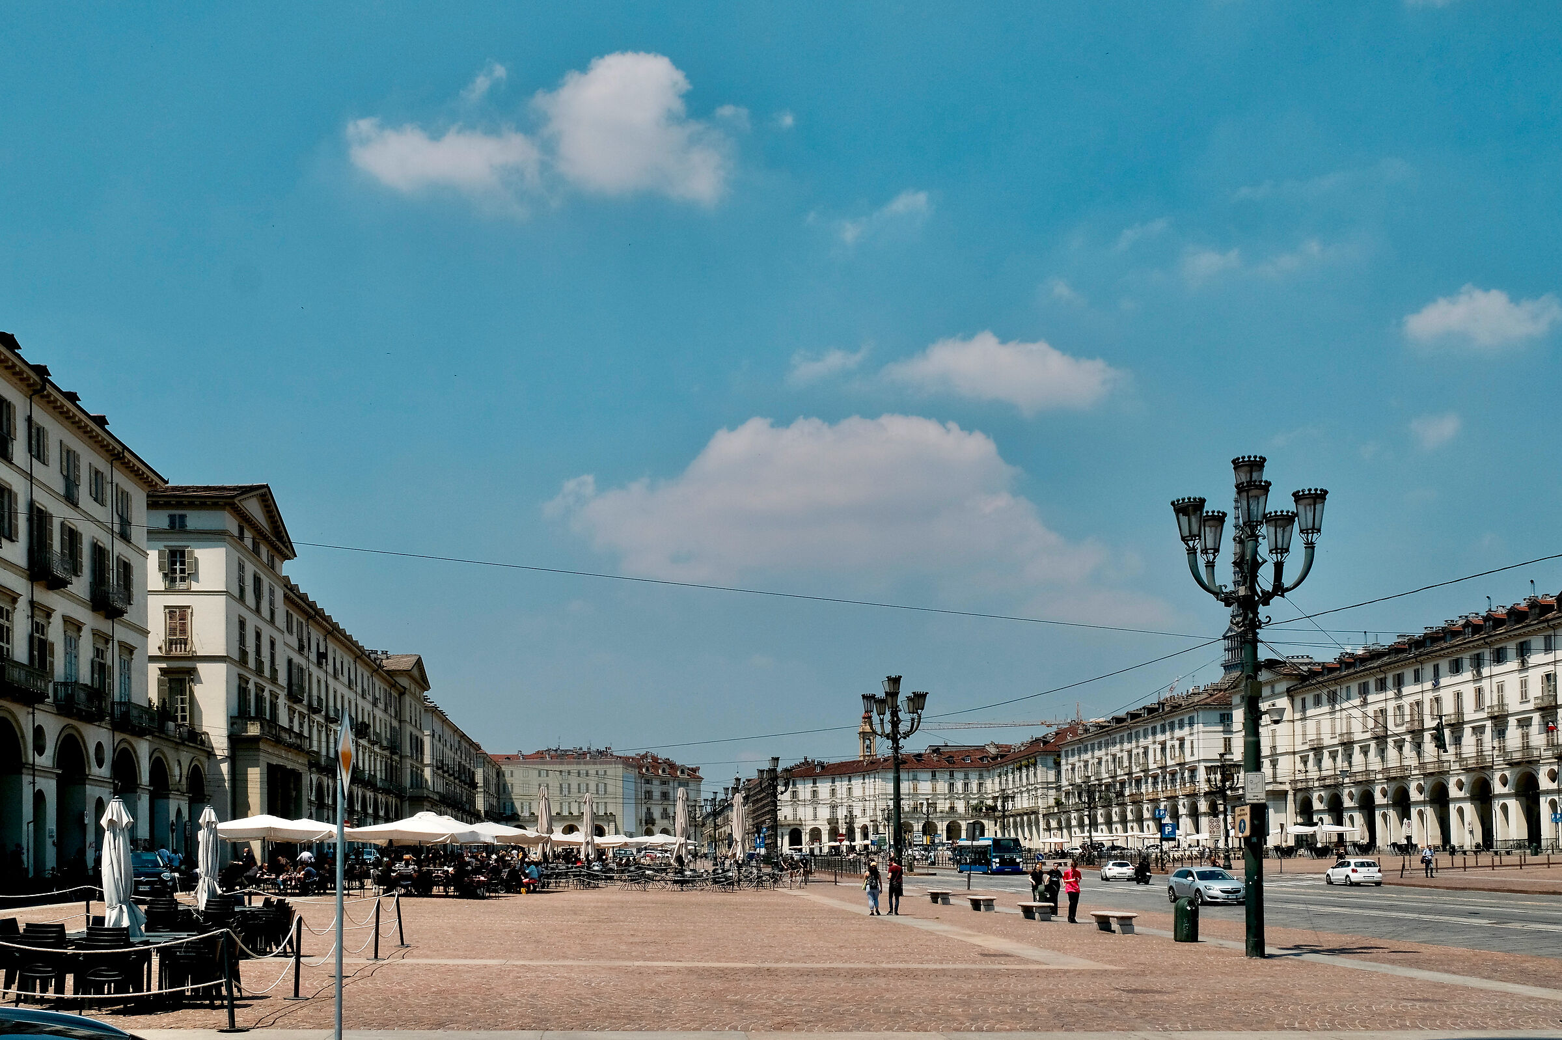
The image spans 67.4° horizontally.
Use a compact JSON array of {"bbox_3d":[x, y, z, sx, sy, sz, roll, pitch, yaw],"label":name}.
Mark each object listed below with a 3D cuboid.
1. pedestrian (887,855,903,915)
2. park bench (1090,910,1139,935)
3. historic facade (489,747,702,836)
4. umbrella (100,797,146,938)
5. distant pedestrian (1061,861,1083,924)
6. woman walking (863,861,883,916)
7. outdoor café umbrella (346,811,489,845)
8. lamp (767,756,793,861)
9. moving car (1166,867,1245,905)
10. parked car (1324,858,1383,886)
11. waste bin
[{"bbox_3d":[3.443,11.028,35.331,0.500,1.710,0.360,4,-15,-14],"label":"pedestrian"},{"bbox_3d":[8.369,10.116,29.478,0.520,0.500,1.700,1,-14,-7],"label":"park bench"},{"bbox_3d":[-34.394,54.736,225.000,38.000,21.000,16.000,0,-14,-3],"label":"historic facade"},{"bbox_3d":[-9.099,5.194,16.134,0.580,2.540,0.540,2,-15,-7],"label":"umbrella"},{"bbox_3d":[7.725,9.852,31.145,0.520,1.700,0.360,0,-15,0],"label":"distant pedestrian"},{"bbox_3d":[2.780,11.069,35.331,0.530,1.630,0.380,2,-15,-6],"label":"woman walking"},{"bbox_3d":[-15.293,14.259,49.831,4.600,3.400,4.600,-2,-15,8],"label":"outdoor café umbrella"},{"bbox_3d":[-0.491,25.495,101.719,2.880,9.600,2.880,0,-14,0],"label":"lamp"},{"bbox_3d":[17.927,15.433,49.500,1.860,1.500,4.850,1,-14,-6],"label":"moving car"},{"bbox_3d":[31.575,19.397,64.536,1.690,1.460,3.970,-2,-15,6],"label":"parked car"},{"bbox_3d":[9.156,9.033,26.481,0.550,1.000,0.550,3,-14,-12],"label":"waste bin"}]

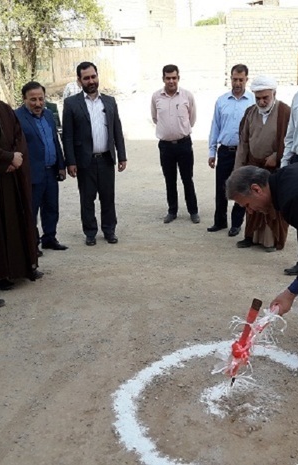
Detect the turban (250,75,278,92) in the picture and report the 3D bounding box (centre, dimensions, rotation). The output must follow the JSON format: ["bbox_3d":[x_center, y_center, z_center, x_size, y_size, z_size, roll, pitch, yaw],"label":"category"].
[{"bbox_3d":[1.012,-1.301,4.439,0.240,0.170,0.260,5,31,21],"label":"turban"}]

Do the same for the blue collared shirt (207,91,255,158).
[{"bbox_3d":[0.876,-1.118,5.149,0.510,0.660,0.290,4,18,16],"label":"blue collared shirt"}]

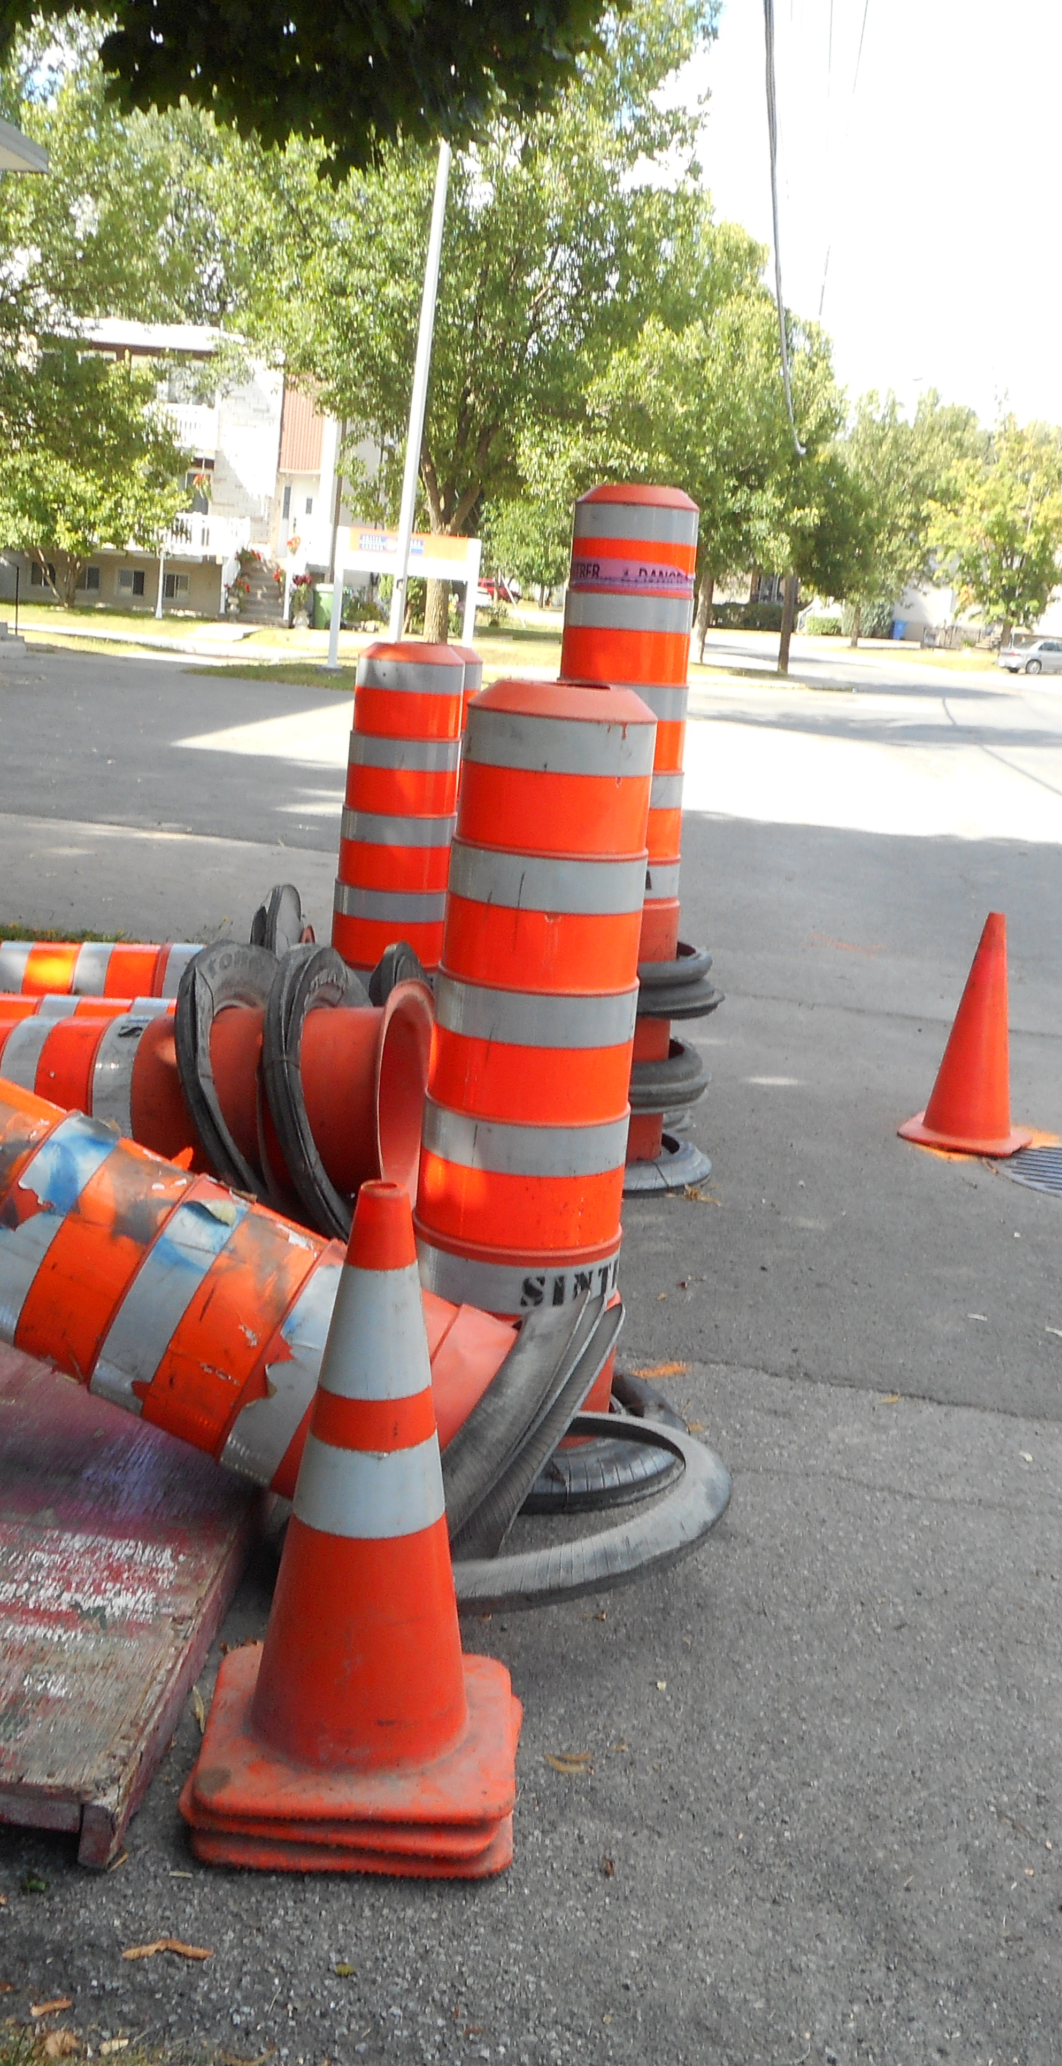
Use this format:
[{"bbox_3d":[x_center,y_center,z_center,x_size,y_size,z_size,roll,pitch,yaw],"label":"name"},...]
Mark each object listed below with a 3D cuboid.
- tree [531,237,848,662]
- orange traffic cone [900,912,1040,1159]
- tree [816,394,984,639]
[{"bbox_3d":[4.655,-16.679,57.000,9.300,12.200,9.300,6,12,0],"label":"tree"},{"bbox_3d":[1.380,-0.018,6.038,0.370,0.710,0.370,11,13,23],"label":"orange traffic cone"},{"bbox_3d":[17.863,-25.391,98.000,9.000,12.200,9.000,6,12,0],"label":"tree"}]

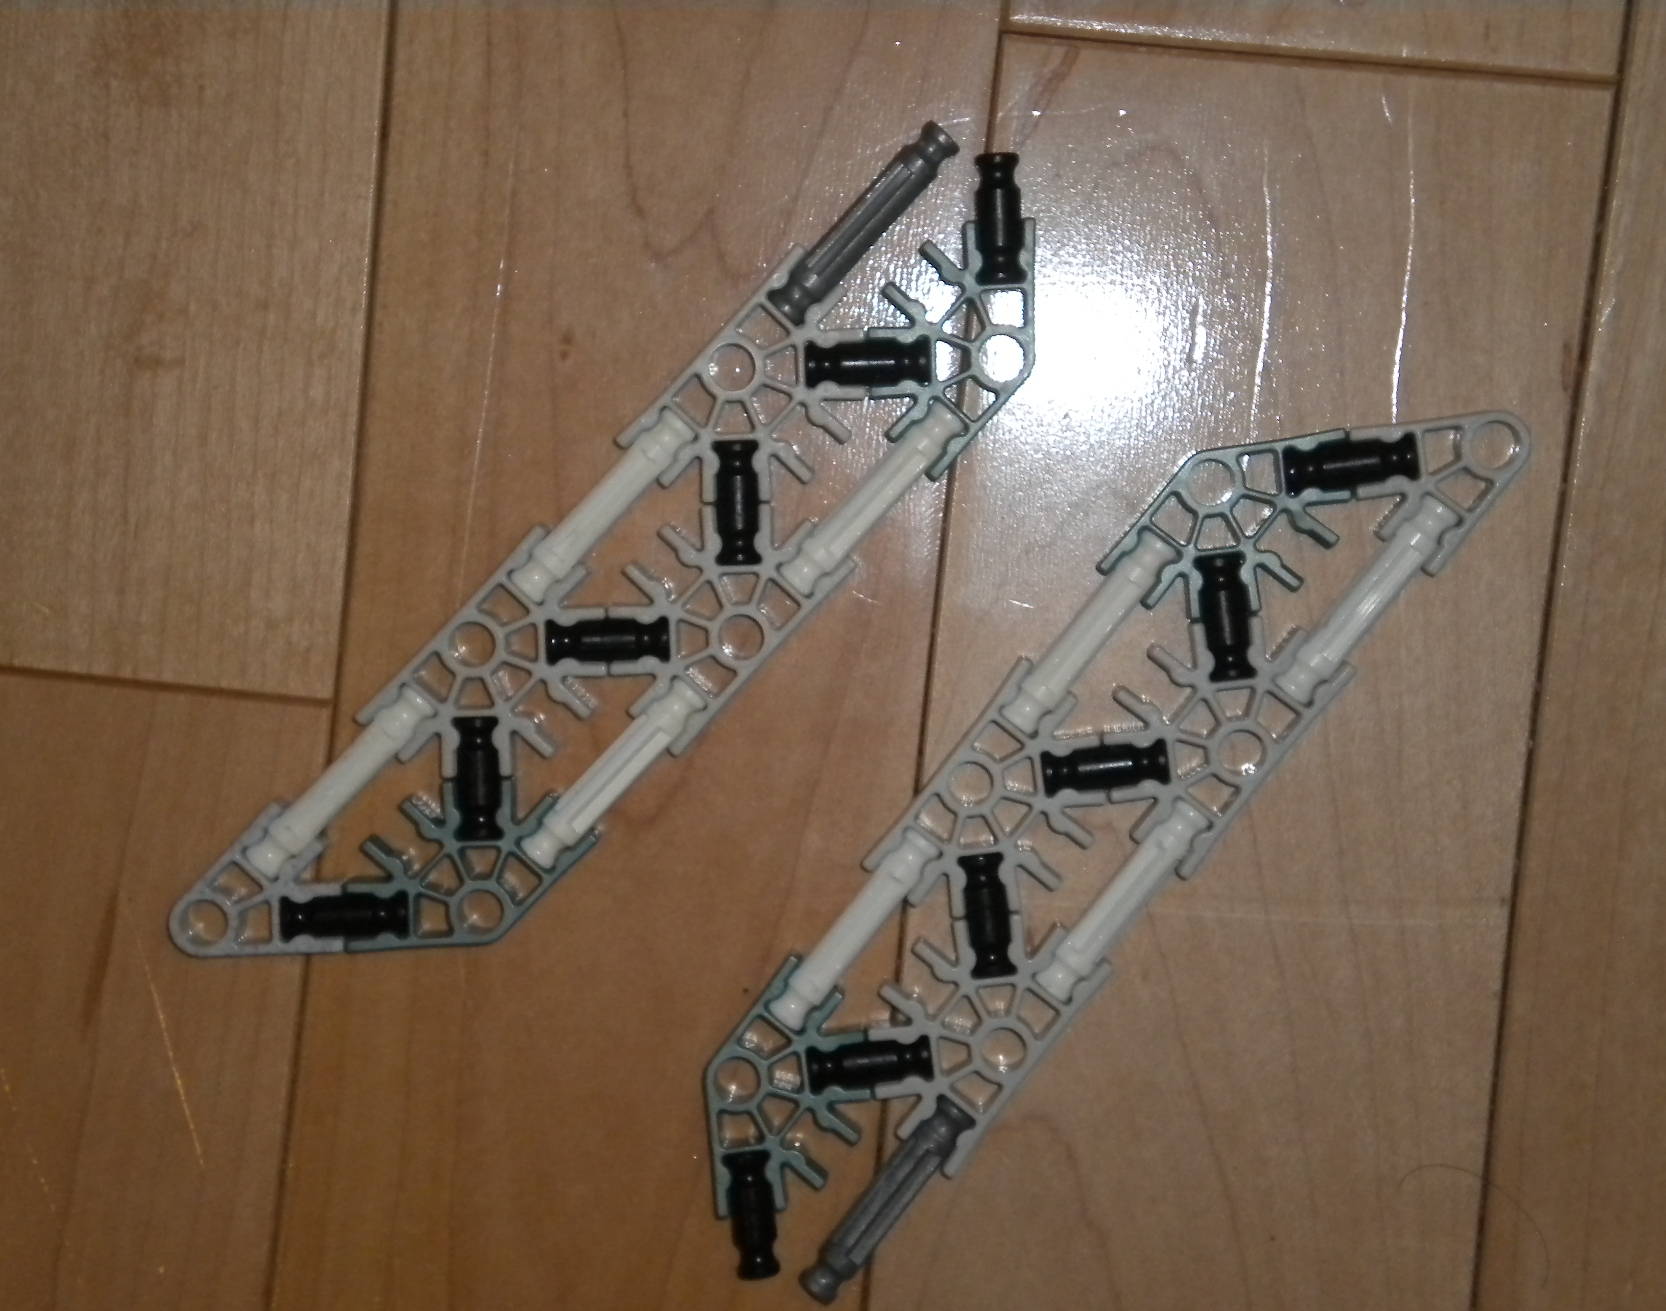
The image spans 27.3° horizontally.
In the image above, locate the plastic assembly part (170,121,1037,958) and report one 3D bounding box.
[{"bbox_3d":[-0.026,-0.007,0.474,0.036,0.007,0.159,44,95,-1],"label":"plastic assembly part"}]

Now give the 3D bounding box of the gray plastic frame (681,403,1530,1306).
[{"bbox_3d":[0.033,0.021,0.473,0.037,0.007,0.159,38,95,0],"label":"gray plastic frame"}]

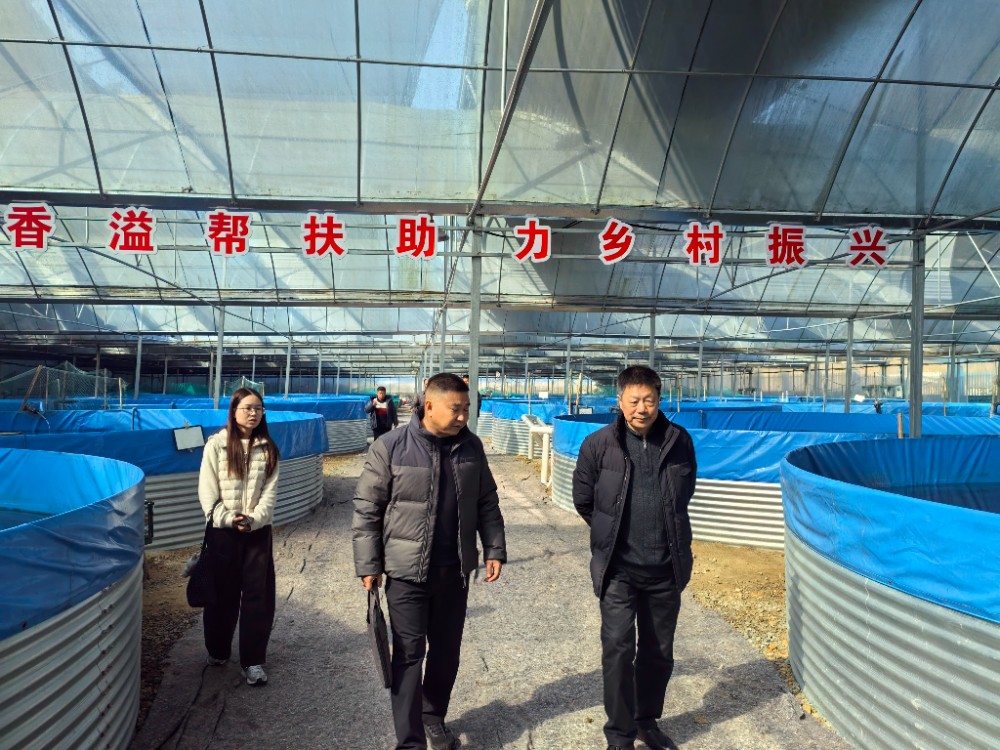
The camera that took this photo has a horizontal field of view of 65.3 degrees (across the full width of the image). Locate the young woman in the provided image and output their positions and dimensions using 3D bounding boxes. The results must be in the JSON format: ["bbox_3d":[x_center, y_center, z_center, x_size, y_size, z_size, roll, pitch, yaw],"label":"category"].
[{"bbox_3d":[-1.495,0.885,4.458,0.480,1.630,0.400,1,-1,-23],"label":"young woman"}]

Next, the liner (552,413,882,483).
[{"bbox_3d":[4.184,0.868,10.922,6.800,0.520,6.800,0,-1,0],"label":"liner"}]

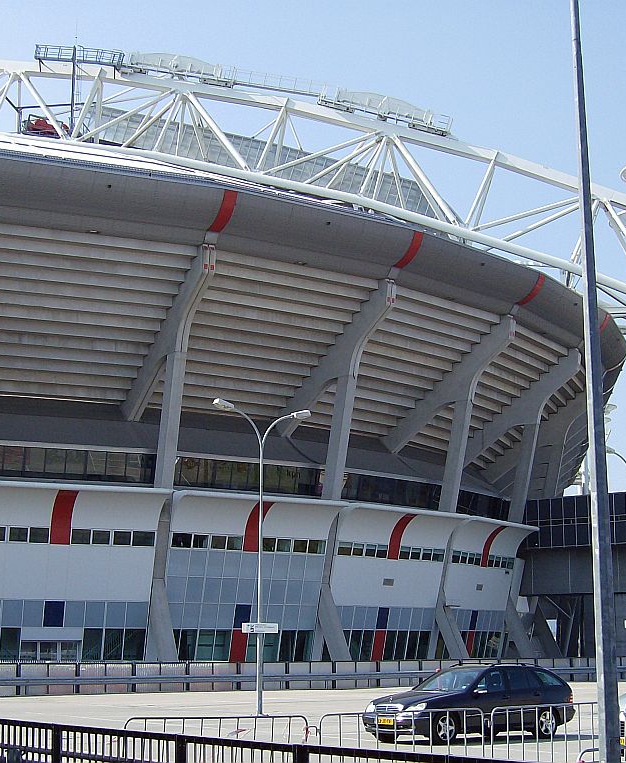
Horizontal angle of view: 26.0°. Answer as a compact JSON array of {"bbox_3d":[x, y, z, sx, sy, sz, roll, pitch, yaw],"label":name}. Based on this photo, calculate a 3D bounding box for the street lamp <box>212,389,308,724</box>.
[{"bbox_3d":[-1.300,4.409,34.317,2.950,7.850,0.400,7,-12,-34],"label":"street lamp"}]

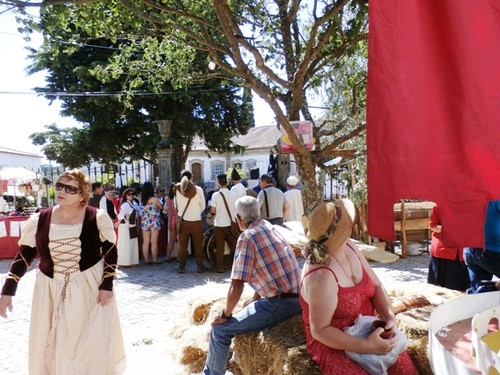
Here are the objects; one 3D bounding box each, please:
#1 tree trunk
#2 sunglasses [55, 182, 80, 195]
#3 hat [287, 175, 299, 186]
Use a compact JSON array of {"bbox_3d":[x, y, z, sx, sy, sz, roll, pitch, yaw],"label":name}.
[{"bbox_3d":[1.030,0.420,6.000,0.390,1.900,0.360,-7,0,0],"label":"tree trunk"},{"bbox_3d":[-1.164,0.022,2.348,0.145,0.050,0.140,12,-10,8],"label":"sunglasses"},{"bbox_3d":[0.753,-0.124,6.400,0.200,0.180,0.220,0,0,0],"label":"hat"}]

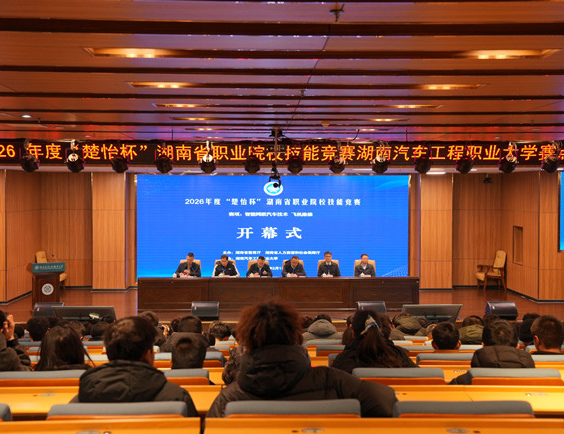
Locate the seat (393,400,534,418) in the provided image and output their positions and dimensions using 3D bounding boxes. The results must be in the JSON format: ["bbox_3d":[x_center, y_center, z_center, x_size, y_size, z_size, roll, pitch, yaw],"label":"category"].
[{"bbox_3d":[0.630,1.090,2.880,0.510,0.920,0.550,0,1,0],"label":"seat"}]

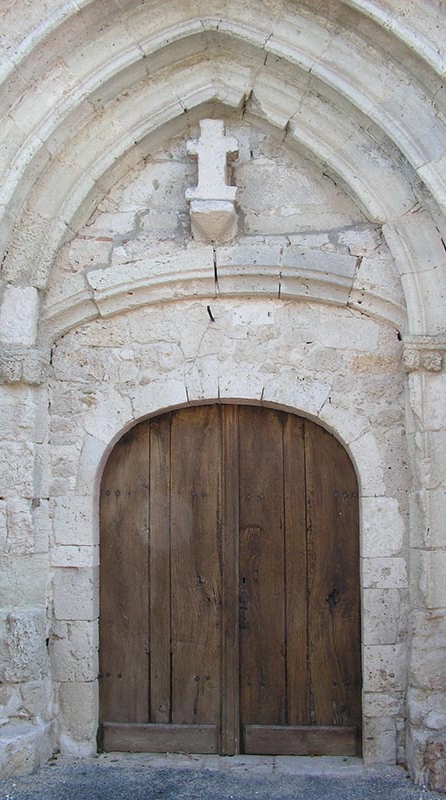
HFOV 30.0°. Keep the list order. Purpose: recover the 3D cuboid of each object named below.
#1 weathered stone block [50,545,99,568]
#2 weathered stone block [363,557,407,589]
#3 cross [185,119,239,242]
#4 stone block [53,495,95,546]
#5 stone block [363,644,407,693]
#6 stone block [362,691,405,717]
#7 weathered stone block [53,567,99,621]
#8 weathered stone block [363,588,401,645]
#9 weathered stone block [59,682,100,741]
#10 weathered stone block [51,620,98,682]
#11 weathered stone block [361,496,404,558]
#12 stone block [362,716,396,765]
[{"bbox_3d":[-0.948,1.002,5.353,0.273,0.143,0.200,-1,-6,4],"label":"weathered stone block"},{"bbox_3d":[1.075,1.156,5.612,0.294,0.206,0.250,-1,-9,5],"label":"weathered stone block"},{"bbox_3d":[-0.072,-1.532,5.826,0.357,0.796,0.250,-1,-9,3],"label":"cross"},{"bbox_3d":[-1.021,0.845,5.837,0.260,0.353,0.250,-1,-9,5],"label":"stone block"},{"bbox_3d":[1.064,1.760,5.522,0.274,0.297,0.250,-1,-9,5],"label":"stone block"},{"bbox_3d":[1.044,1.980,5.476,0.250,0.169,0.220,-1,-9,5],"label":"stone block"},{"bbox_3d":[-0.987,1.321,5.720,0.281,0.347,0.280,-1,-9,3],"label":"weathered stone block"},{"bbox_3d":[1.054,1.435,5.572,0.236,0.355,0.250,-1,-9,5],"label":"weathered stone block"},{"bbox_3d":[-0.952,2.069,5.606,0.252,0.359,0.280,-1,-9,3],"label":"weathered stone block"},{"bbox_3d":[-0.990,1.697,5.664,0.277,0.385,0.280,-1,-9,3],"label":"weathered stone block"},{"bbox_3d":[1.003,0.795,5.242,0.253,0.360,0.210,-1,-6,4],"label":"weathered stone block"},{"bbox_3d":[1.005,2.204,5.469,0.206,0.292,0.260,-1,-9,3],"label":"stone block"}]

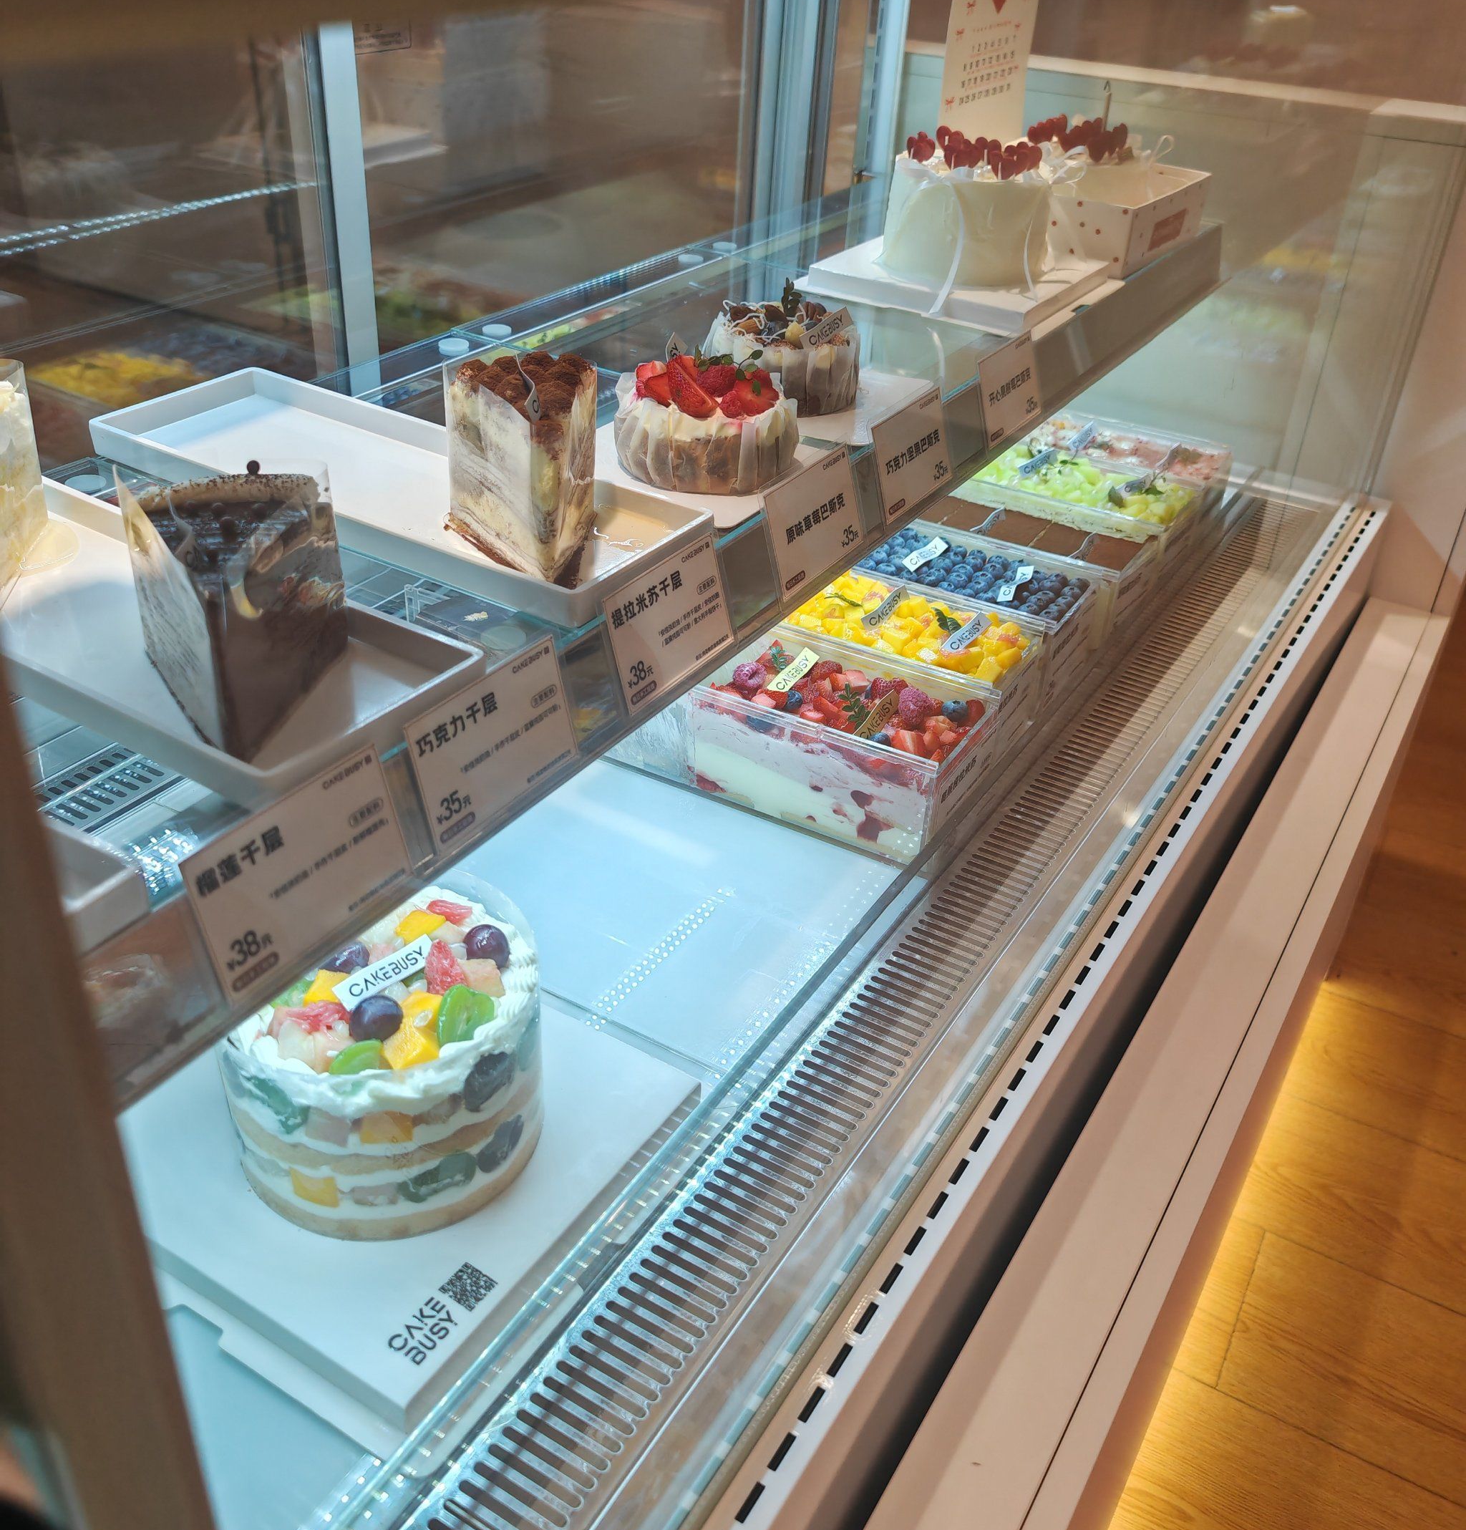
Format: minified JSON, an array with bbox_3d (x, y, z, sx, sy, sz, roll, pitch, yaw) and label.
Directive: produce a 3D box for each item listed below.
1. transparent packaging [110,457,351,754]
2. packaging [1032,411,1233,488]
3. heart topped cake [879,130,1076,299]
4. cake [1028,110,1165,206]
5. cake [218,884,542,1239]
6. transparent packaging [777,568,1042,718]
[{"bbox_3d":[-0.208,-0.067,0.638,0.092,0.088,0.107,-6,34,-14],"label":"transparent packaging"},{"bbox_3d":[0.383,-0.281,1.529,0.178,0.076,0.115,20,36,24],"label":"packaging"},{"bbox_3d":[0.199,-0.475,1.282,0.132,0.110,0.132,20,36,24],"label":"heart topped cake"},{"bbox_3d":[0.331,-0.551,1.435,0.126,0.108,0.126,20,36,24],"label":"cake"},{"bbox_3d":[-0.170,0.143,0.756,0.153,0.096,0.153,3,32,-2],"label":"cake"},{"bbox_3d":[0.139,-0.071,1.175,0.178,0.076,0.115,20,36,24],"label":"transparent packaging"}]

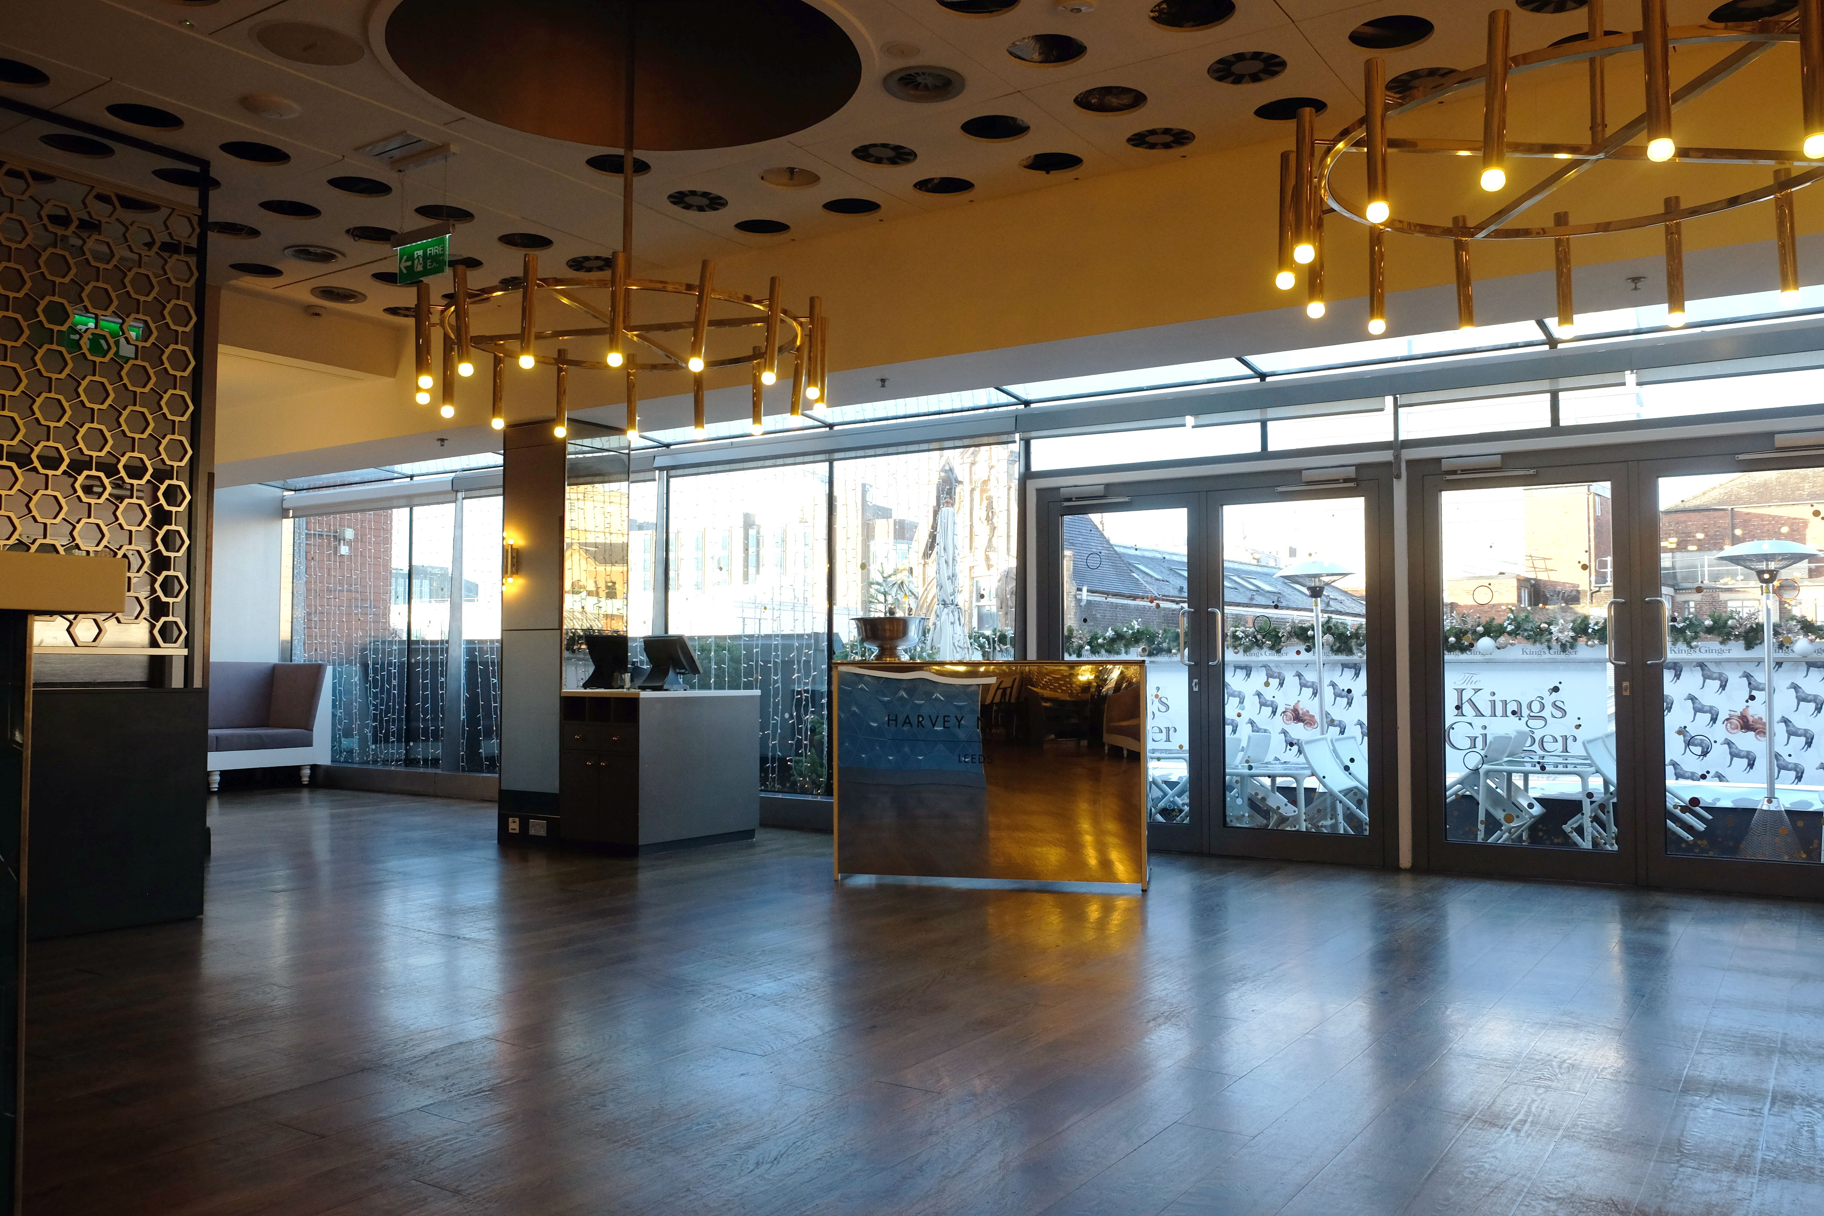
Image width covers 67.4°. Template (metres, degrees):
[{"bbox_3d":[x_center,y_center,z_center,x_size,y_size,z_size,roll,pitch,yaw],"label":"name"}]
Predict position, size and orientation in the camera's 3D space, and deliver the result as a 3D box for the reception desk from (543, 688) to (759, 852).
[{"bbox_3d":[-1.518,0.968,8.346,0.642,0.931,1.097,-2,-3,32],"label":"reception desk"}]

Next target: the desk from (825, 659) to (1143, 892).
[{"bbox_3d":[0.436,0.825,7.024,1.553,1.097,0.652,-1,-3,12],"label":"desk"}]

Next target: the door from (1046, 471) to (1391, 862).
[{"bbox_3d":[1.677,0.353,7.819,2.049,2.122,0.093,-2,-3,32],"label":"door"}]

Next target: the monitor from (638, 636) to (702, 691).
[{"bbox_3d":[-1.513,0.343,8.490,0.342,0.336,0.259,-2,-3,32],"label":"monitor"}]

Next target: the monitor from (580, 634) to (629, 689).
[{"bbox_3d":[-1.924,0.350,8.631,0.342,0.336,0.259,-2,-3,32],"label":"monitor"}]

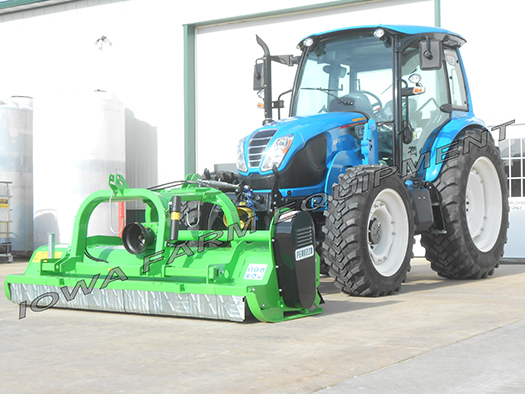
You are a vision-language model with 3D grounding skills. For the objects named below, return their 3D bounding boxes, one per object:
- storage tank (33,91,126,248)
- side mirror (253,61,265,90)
[{"bbox_3d":[-3.351,-0.440,17.500,1.670,3.020,1.670,-1,-1,0],"label":"storage tank"},{"bbox_3d":[-0.027,-1.306,10.400,0.080,0.280,0.210,1,-2,-42],"label":"side mirror"}]

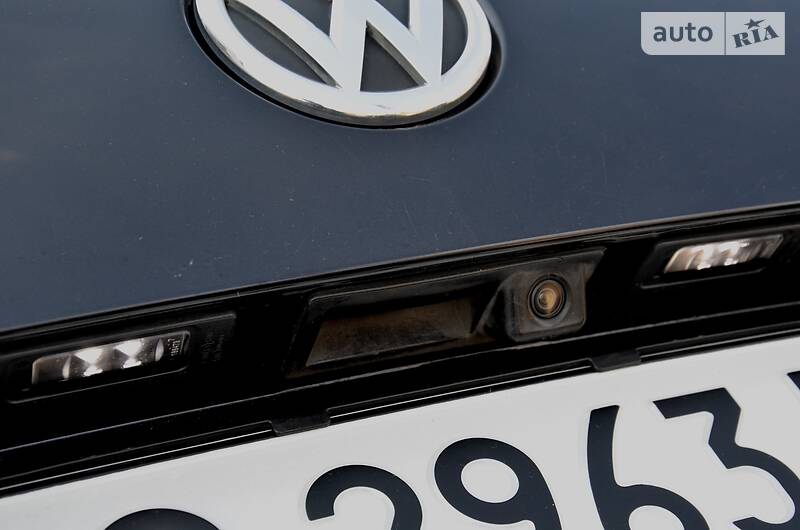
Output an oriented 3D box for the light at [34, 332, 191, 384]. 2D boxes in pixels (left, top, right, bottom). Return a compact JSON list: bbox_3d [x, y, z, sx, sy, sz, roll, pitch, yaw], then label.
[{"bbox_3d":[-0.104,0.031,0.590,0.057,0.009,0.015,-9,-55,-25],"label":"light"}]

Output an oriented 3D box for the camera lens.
[{"bbox_3d":[0.057,0.013,0.655,0.016,0.016,0.009,-9,11,-25],"label":"camera lens"}]

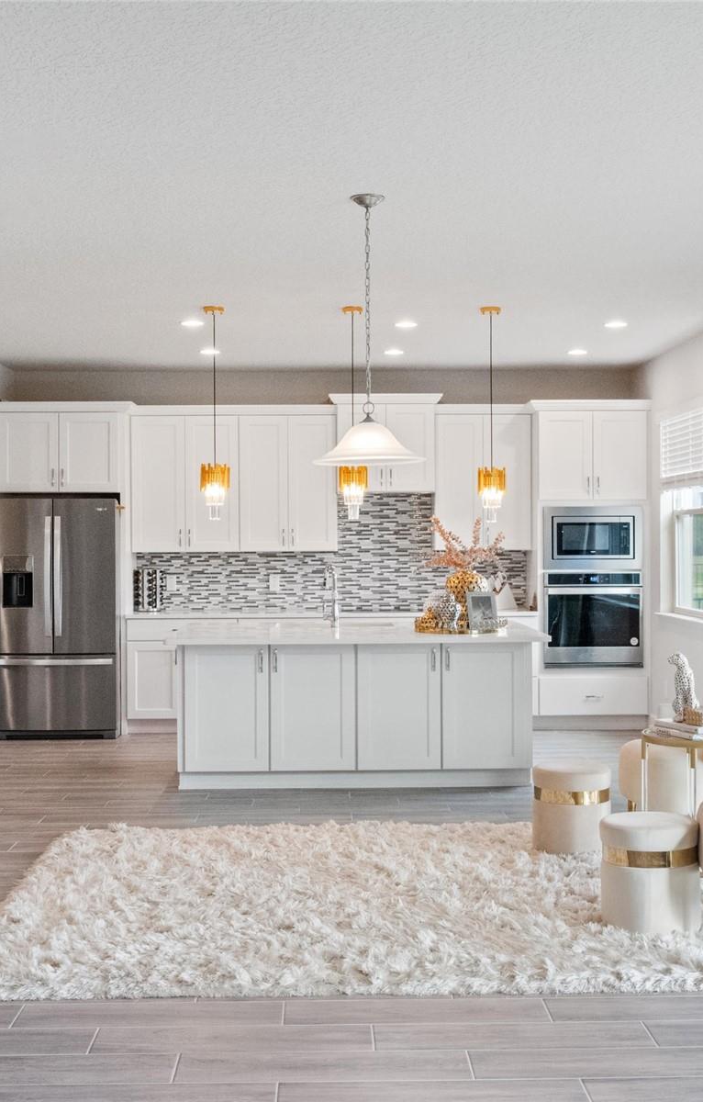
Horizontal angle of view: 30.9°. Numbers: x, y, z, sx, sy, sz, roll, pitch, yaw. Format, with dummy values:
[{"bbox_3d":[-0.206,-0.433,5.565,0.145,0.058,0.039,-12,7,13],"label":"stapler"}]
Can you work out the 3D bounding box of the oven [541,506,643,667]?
[{"bbox_3d":[1.824,0.269,9.907,0.757,1.211,0.560,0,0,-1],"label":"oven"}]

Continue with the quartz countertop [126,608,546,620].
[{"bbox_3d":[-0.145,0.483,9.943,3.130,0.037,0.620,0,0,-1],"label":"quartz countertop"}]

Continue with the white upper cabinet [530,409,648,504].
[{"bbox_3d":[1.832,-0.731,10.022,0.859,0.696,0.600,0,0,-1],"label":"white upper cabinet"}]

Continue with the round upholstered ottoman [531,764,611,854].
[{"bbox_3d":[1.020,1.198,5.883,0.359,0.393,0.359,0,0,0],"label":"round upholstered ottoman"}]

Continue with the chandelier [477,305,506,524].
[{"bbox_3d":[0.840,-0.805,7.628,0.181,1.288,0.181,0,0,-1],"label":"chandelier"}]

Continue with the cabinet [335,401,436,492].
[{"bbox_3d":[0.271,-0.800,10.043,0.755,0.700,0.390,0,0,-1],"label":"cabinet"}]

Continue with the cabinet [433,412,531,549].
[{"bbox_3d":[1.028,-0.543,10.137,0.762,1.074,0.325,0,0,-1],"label":"cabinet"}]

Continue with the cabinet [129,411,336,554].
[{"bbox_3d":[-0.902,-0.532,10.038,1.600,1.075,0.360,0,0,-1],"label":"cabinet"}]

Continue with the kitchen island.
[{"bbox_3d":[0.030,0.941,7.930,2.170,0.914,1.400,0,0,-1],"label":"kitchen island"}]

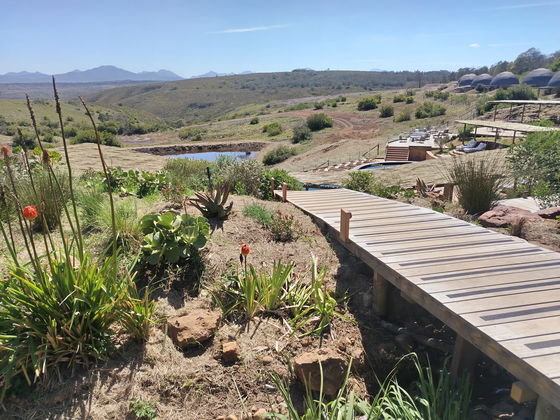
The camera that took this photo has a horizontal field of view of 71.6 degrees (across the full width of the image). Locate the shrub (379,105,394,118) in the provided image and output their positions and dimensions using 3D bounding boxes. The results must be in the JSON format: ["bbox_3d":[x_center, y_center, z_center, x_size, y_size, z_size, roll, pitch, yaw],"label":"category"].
[{"bbox_3d":[18.102,-16.742,66.000,2.600,2.200,2.500,4,19,14],"label":"shrub"}]

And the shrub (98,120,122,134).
[{"bbox_3d":[-28.810,-14.023,66.000,4.000,2.500,3.600,-9,20,-22],"label":"shrub"}]

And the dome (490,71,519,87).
[{"bbox_3d":[60.129,-34.956,103.386,6.454,3.800,6.454,0,19,0],"label":"dome"}]

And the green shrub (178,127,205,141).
[{"bbox_3d":[-15.042,-12.967,65.635,4.285,2.259,3.214,0,19,0],"label":"green shrub"}]

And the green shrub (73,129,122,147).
[{"bbox_3d":[-24.910,-9.814,52.609,6.131,2.422,3.679,0,19,0],"label":"green shrub"}]

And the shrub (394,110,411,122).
[{"bbox_3d":[17.982,-13.694,56.735,2.229,1.640,2.007,0,19,0],"label":"shrub"}]

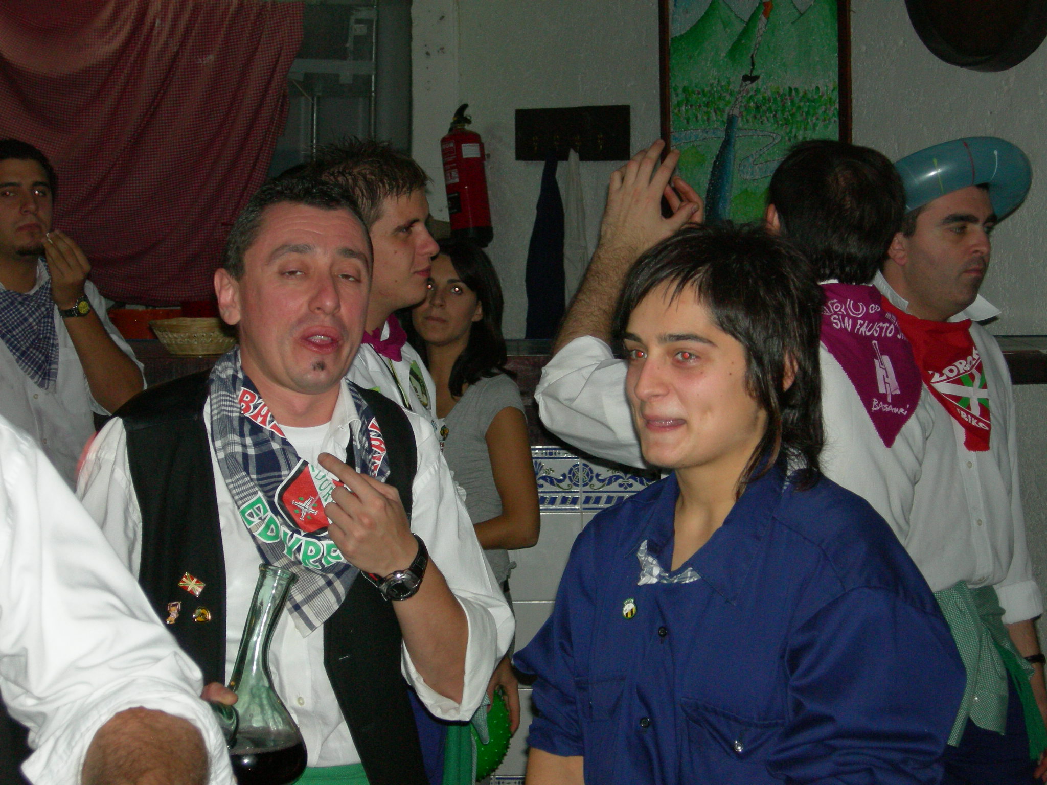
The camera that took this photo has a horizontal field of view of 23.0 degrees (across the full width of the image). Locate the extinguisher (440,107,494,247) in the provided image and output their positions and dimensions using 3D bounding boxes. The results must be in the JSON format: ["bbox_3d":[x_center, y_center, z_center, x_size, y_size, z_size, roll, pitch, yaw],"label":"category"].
[{"bbox_3d":[-0.196,-0.771,9.204,0.172,0.515,0.165,-6,8,1],"label":"extinguisher"}]

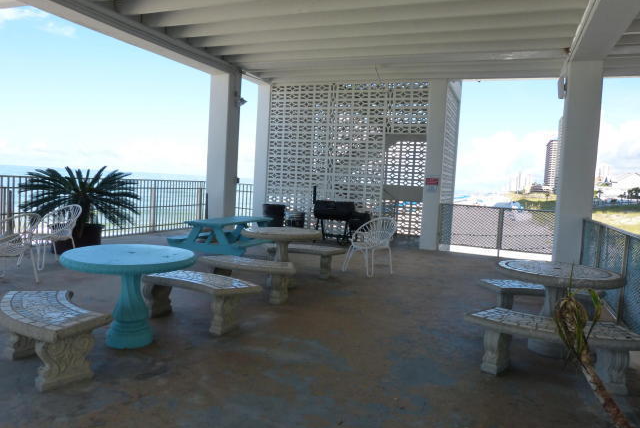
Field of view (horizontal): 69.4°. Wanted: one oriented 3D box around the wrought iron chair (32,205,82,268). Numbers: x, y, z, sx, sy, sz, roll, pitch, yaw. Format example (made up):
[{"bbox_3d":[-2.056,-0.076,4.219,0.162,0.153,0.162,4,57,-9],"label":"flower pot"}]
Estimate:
[{"bbox_3d":[-3.882,0.327,6.771,0.700,0.900,0.710,5,4,26],"label":"wrought iron chair"}]

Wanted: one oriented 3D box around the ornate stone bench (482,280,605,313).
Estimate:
[{"bbox_3d":[2.371,1.006,5.010,1.220,0.430,0.530,4,4,17],"label":"ornate stone bench"}]

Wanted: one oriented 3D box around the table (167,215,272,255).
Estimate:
[{"bbox_3d":[-1.486,0.459,7.863,1.450,0.740,1.780,4,4,18],"label":"table"}]

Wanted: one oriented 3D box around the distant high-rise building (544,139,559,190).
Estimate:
[{"bbox_3d":[292.393,-57.194,577.434,15.000,64.000,32.000,4,4,21],"label":"distant high-rise building"}]

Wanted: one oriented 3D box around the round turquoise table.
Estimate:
[{"bbox_3d":[-1.589,0.694,3.868,1.020,0.740,1.020,3,4,0],"label":"round turquoise table"}]

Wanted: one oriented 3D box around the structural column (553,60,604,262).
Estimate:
[{"bbox_3d":[3.821,-0.525,6.883,0.400,3.330,0.400,5,4,23],"label":"structural column"}]

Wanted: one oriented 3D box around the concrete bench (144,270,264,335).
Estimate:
[{"bbox_3d":[-1.186,0.855,4.501,1.270,0.430,0.550,5,4,27],"label":"concrete bench"}]

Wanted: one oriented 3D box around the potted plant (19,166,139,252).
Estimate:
[{"bbox_3d":[-4.141,-0.079,7.991,1.850,1.470,1.850,5,4,23],"label":"potted plant"}]

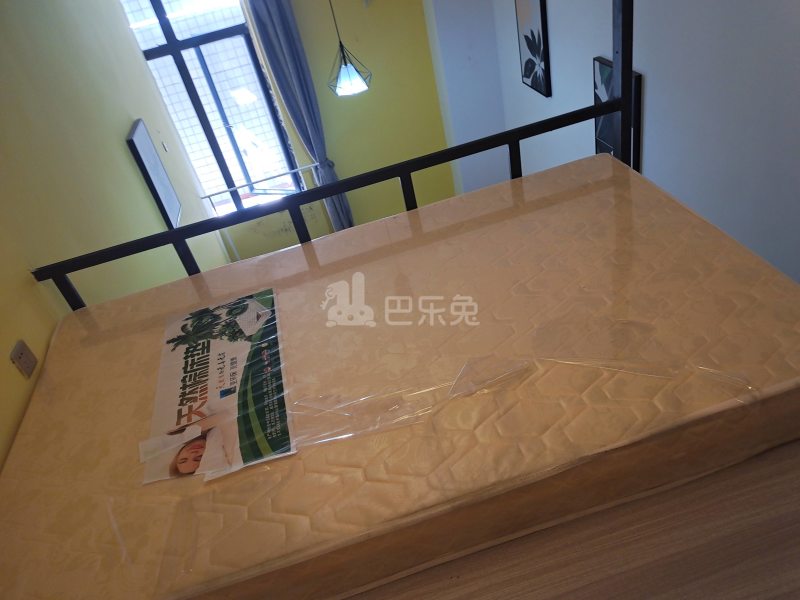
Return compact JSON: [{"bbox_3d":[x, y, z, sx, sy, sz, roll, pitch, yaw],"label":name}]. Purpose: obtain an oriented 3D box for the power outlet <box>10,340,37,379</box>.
[{"bbox_3d":[-1.097,0.174,1.755,0.011,0.086,0.086,-17,36,-5],"label":"power outlet"}]

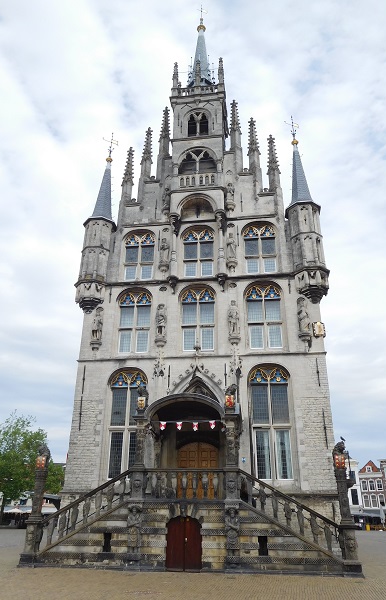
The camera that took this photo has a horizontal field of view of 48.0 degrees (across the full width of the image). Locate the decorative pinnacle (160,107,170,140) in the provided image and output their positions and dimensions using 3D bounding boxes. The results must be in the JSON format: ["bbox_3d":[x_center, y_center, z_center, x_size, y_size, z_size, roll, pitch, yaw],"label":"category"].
[{"bbox_3d":[-1.851,-11.917,29.185,0.676,3.211,0.670,-3,-26,7],"label":"decorative pinnacle"}]

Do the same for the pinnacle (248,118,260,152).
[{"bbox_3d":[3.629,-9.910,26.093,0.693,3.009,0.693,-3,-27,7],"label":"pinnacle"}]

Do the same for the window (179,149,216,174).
[{"bbox_3d":[0.279,-8.560,26.830,2.344,2.211,0.500,-3,-26,7],"label":"window"}]

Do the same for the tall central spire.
[{"bbox_3d":[0.582,-19.281,33.613,1.962,8.919,1.960,-3,-26,7],"label":"tall central spire"}]

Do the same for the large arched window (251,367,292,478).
[{"bbox_3d":[3.559,5.437,19.715,1.831,5.135,0.400,-3,-26,7],"label":"large arched window"}]

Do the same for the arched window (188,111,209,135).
[{"bbox_3d":[0.295,-10.796,26.623,1.331,2.072,0.350,-3,-27,7],"label":"arched window"}]

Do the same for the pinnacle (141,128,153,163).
[{"bbox_3d":[-2.746,-9.471,26.532,0.740,2.930,0.740,-3,-26,7],"label":"pinnacle"}]

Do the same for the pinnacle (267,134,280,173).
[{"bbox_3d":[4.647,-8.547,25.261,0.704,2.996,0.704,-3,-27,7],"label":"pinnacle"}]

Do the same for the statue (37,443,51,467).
[{"bbox_3d":[-5.614,5.839,16.238,0.495,0.958,0.500,-3,-26,7],"label":"statue"}]

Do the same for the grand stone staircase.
[{"bbox_3d":[-0.082,7.904,15.710,10.955,3.041,3.274,-3,-26,7],"label":"grand stone staircase"}]

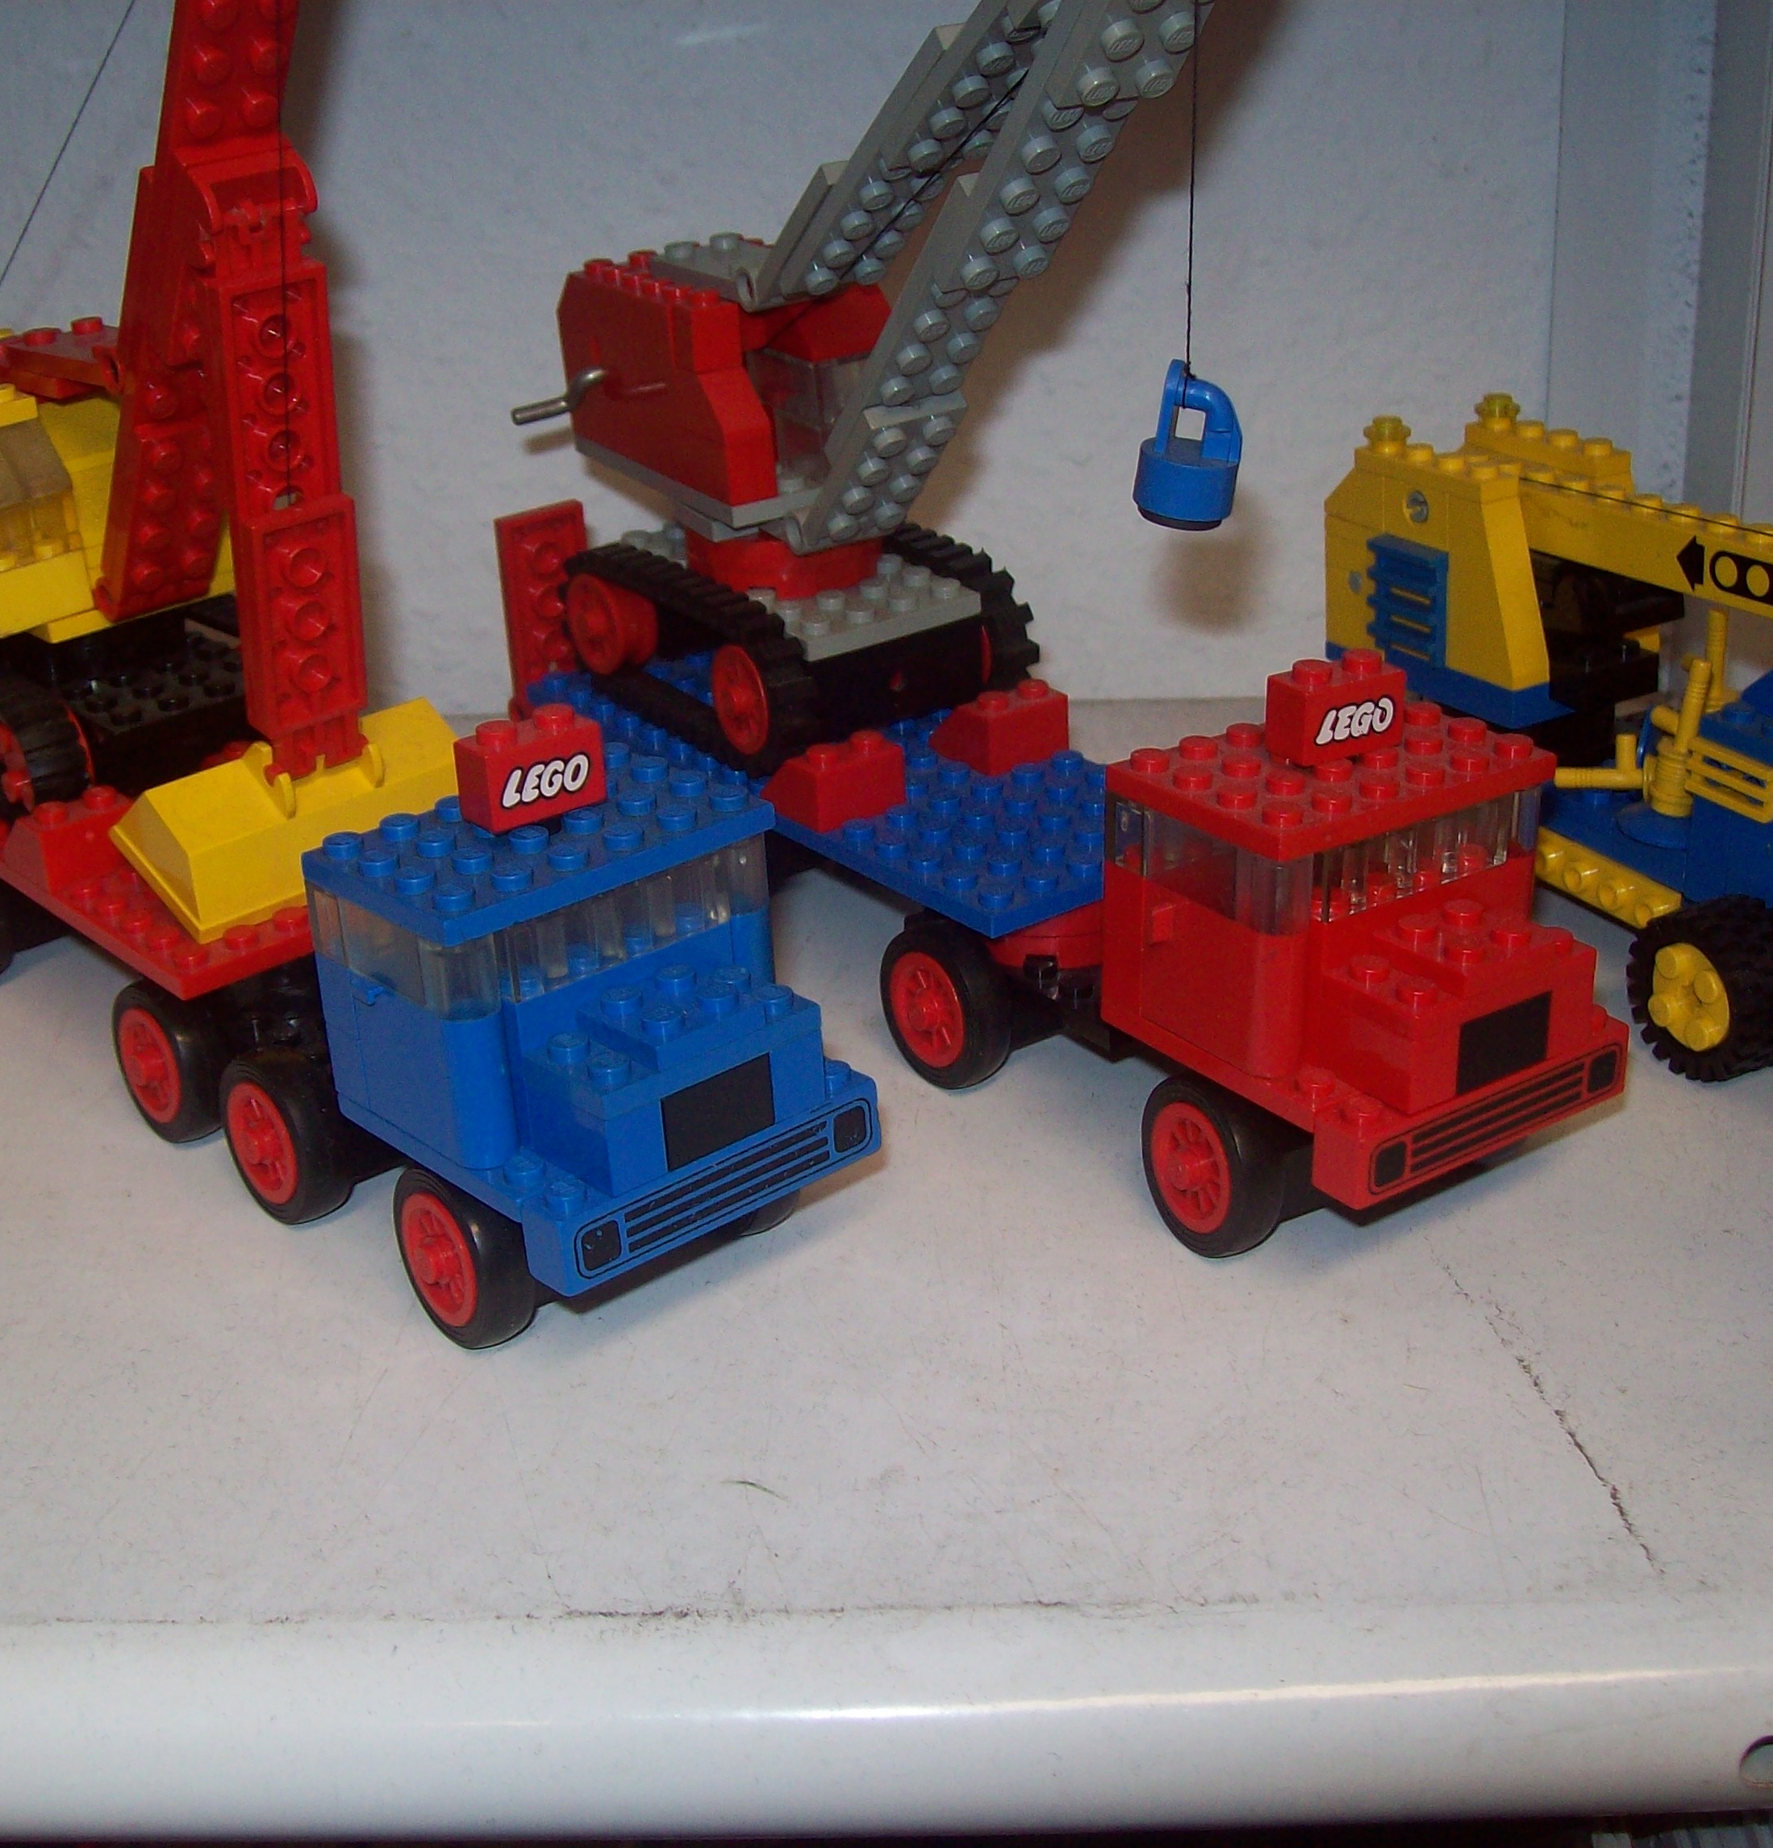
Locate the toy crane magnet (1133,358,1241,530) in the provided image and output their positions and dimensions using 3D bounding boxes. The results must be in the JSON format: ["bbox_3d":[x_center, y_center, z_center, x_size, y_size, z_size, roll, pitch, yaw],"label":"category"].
[{"bbox_3d":[0.037,-0.058,0.307,0.012,0.020,0.012,7,27,5],"label":"toy crane magnet"}]

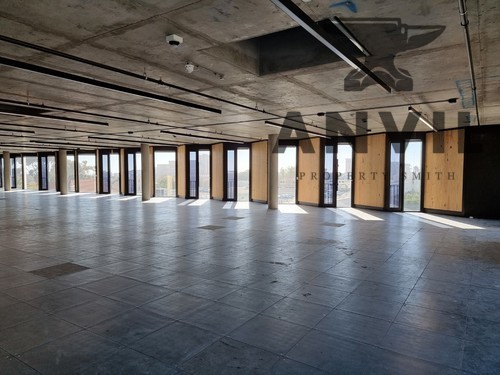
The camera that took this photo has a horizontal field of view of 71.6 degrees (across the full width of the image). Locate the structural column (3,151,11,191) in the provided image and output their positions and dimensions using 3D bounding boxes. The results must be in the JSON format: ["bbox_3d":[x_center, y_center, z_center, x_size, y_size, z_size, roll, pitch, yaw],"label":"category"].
[{"bbox_3d":[-18.496,-1.227,26.435,0.390,3.000,0.390,2,3,33],"label":"structural column"}]

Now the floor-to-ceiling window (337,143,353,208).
[{"bbox_3d":[4.060,-0.473,14.900,0.720,2.780,0.120,0,2,6],"label":"floor-to-ceiling window"}]

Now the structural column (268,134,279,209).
[{"bbox_3d":[0.985,-0.648,14.470,0.410,3.020,0.410,0,2,0],"label":"structural column"}]

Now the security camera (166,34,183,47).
[{"bbox_3d":[-0.840,-1.643,3.882,0.130,0.100,0.130,2,3,33],"label":"security camera"}]

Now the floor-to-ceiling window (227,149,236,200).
[{"bbox_3d":[-0.954,-0.643,17.691,0.580,2.660,0.100,0,2,4],"label":"floor-to-ceiling window"}]

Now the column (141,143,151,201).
[{"bbox_3d":[-5.496,-0.833,18.285,0.390,3.000,0.390,2,3,33],"label":"column"}]

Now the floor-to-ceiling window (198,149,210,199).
[{"bbox_3d":[-2.469,-0.732,18.940,0.660,2.720,0.100,0,2,4],"label":"floor-to-ceiling window"}]

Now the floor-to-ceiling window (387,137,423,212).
[{"bbox_3d":[6.020,-0.490,13.500,1.300,2.860,0.130,0,2,6],"label":"floor-to-ceiling window"}]

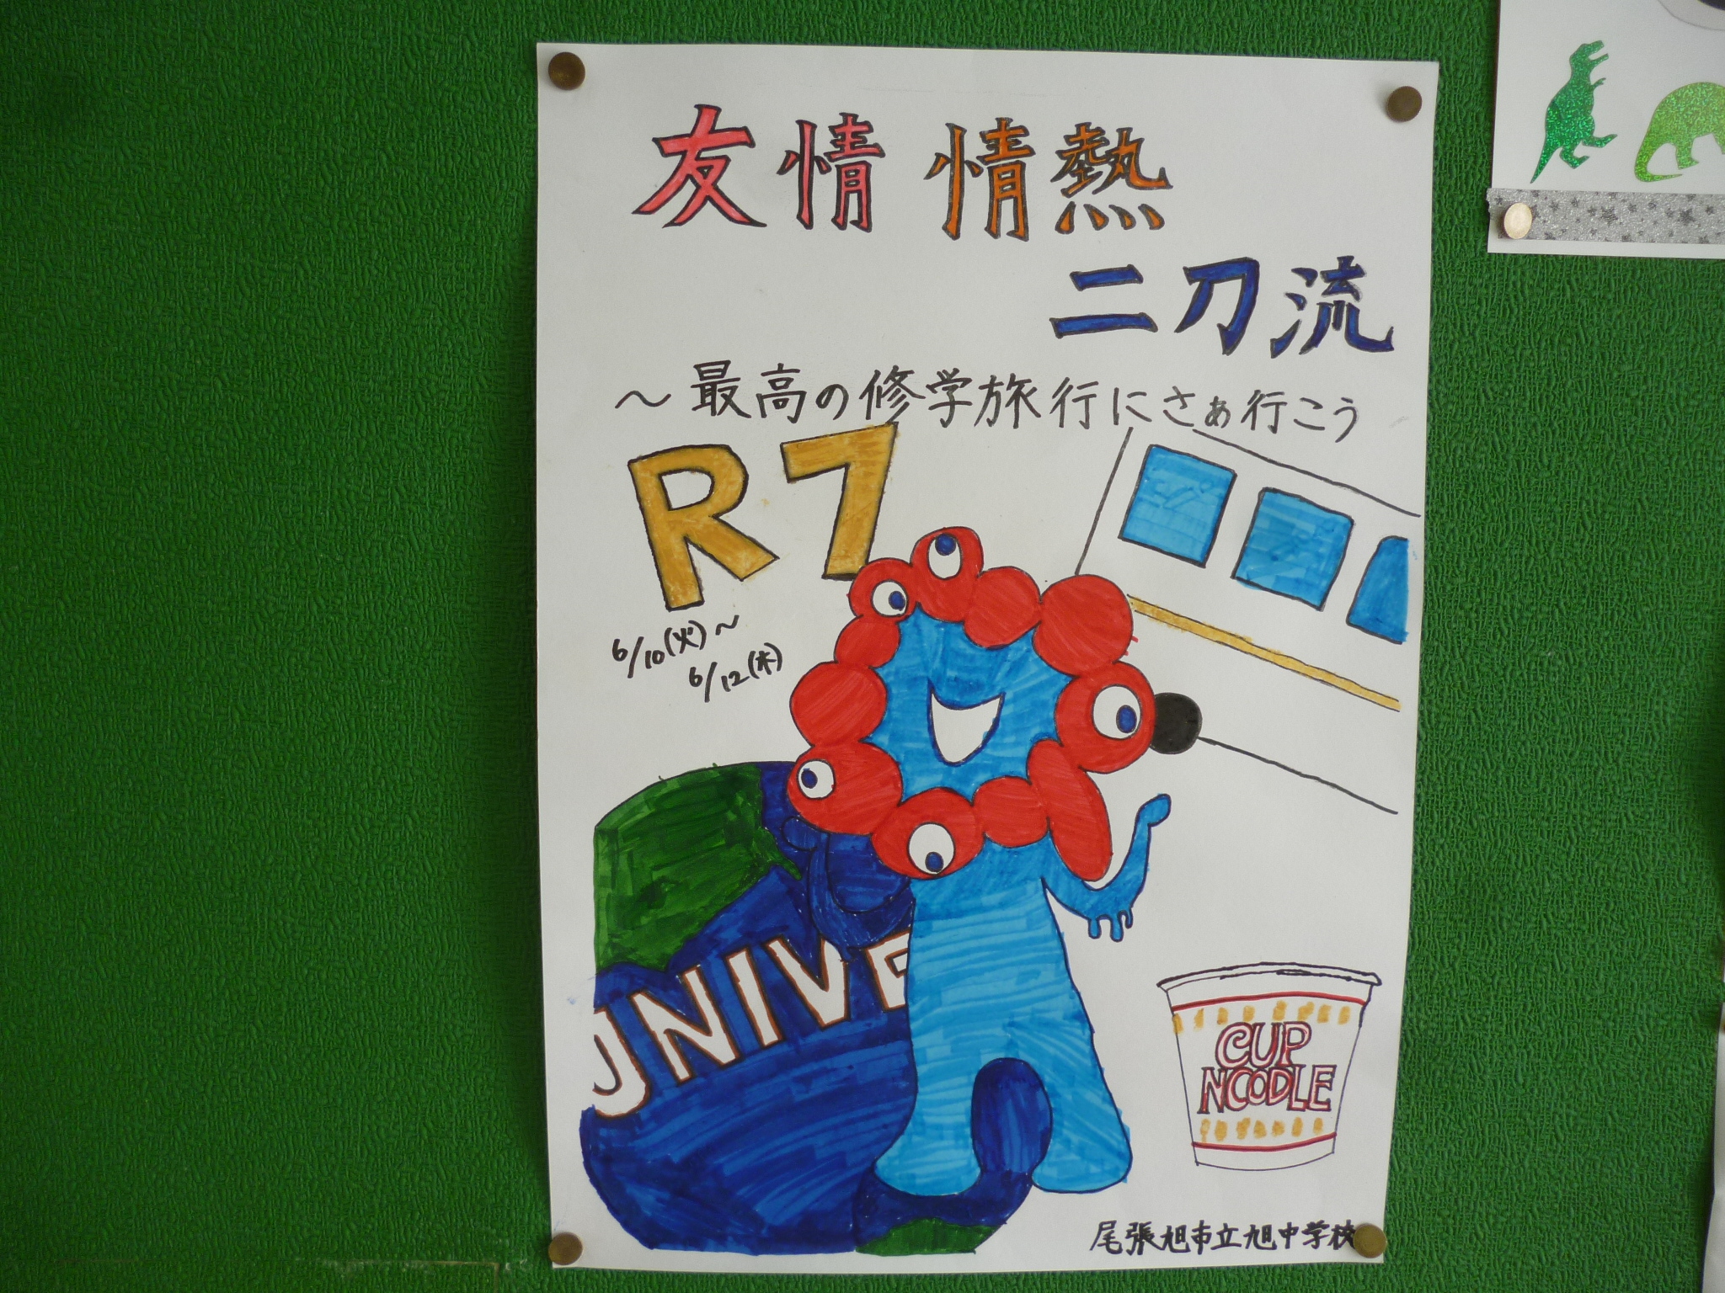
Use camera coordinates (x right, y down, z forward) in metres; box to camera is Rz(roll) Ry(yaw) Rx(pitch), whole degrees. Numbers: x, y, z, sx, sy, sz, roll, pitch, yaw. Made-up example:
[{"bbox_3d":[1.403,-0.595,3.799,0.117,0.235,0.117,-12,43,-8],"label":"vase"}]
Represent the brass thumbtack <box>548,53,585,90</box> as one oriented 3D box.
[{"bbox_3d":[-0.087,-0.169,0.412,0.011,0.011,0.009,0,5,-2],"label":"brass thumbtack"}]

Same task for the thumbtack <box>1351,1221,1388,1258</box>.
[{"bbox_3d":[0.164,0.192,0.453,0.011,0.011,0.009,0,5,-2],"label":"thumbtack"}]

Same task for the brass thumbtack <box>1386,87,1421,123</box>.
[{"bbox_3d":[0.162,-0.163,0.420,0.011,0.011,0.009,0,5,-2],"label":"brass thumbtack"}]

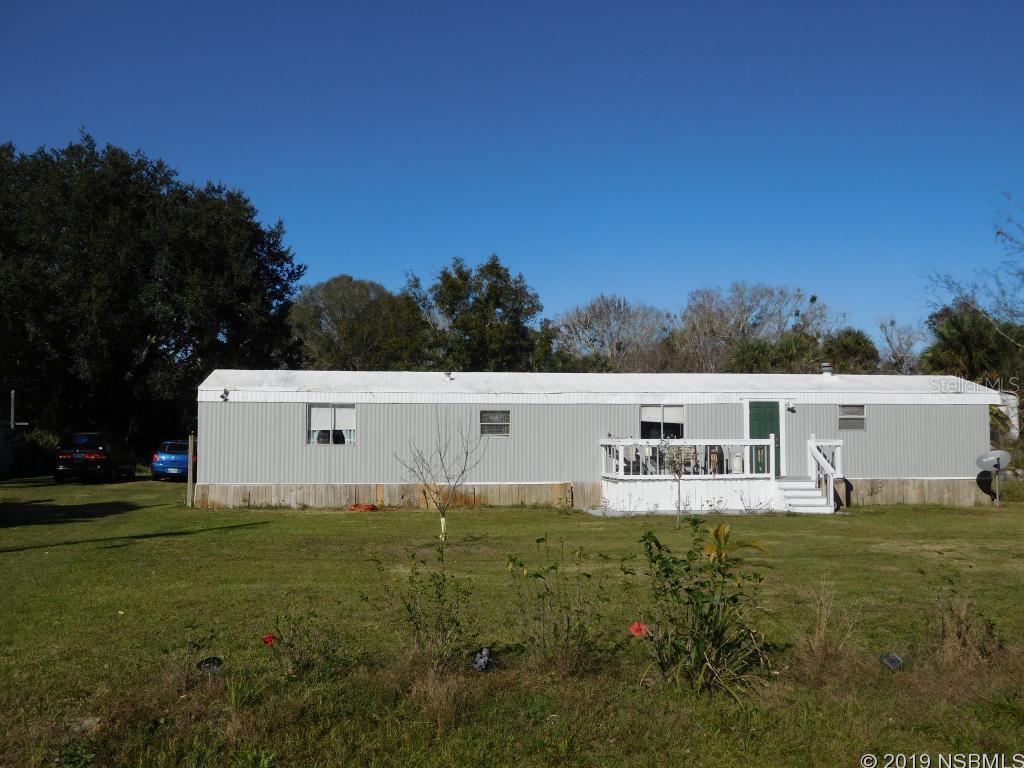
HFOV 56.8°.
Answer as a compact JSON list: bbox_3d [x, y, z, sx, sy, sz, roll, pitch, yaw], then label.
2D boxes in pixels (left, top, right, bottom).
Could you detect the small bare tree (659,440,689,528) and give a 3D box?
[{"bbox_3d":[3.089,1.908,18.106,0.574,1.653,0.545,0,-4,0],"label":"small bare tree"}]

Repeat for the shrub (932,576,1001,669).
[{"bbox_3d":[3.294,1.721,6.861,0.493,0.615,0.468,0,-4,0],"label":"shrub"}]

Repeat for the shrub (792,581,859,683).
[{"bbox_3d":[2.165,1.685,6.539,0.456,0.647,0.433,0,-4,0],"label":"shrub"}]

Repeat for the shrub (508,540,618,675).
[{"bbox_3d":[0.360,1.556,6.750,0.798,0.930,0.679,0,-4,0],"label":"shrub"}]

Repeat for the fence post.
[{"bbox_3d":[-7.884,2.121,23.213,0.110,1.861,0.110,0,-4,-7],"label":"fence post"}]

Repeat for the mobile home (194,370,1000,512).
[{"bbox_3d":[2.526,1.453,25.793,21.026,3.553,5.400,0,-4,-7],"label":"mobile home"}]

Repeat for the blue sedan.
[{"bbox_3d":[-12.442,2.953,36.365,1.720,1.440,4.400,0,-4,-7],"label":"blue sedan"}]

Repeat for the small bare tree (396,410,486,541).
[{"bbox_3d":[-1.164,1.509,15.636,1.487,2.144,1.368,0,-4,0],"label":"small bare tree"}]

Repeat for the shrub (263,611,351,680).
[{"bbox_3d":[-1.424,1.791,6.561,0.610,0.437,0.549,0,-4,0],"label":"shrub"}]

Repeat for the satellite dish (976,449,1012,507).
[{"bbox_3d":[12.594,2.451,24.696,0.880,1.481,0.720,-3,-4,37],"label":"satellite dish"}]

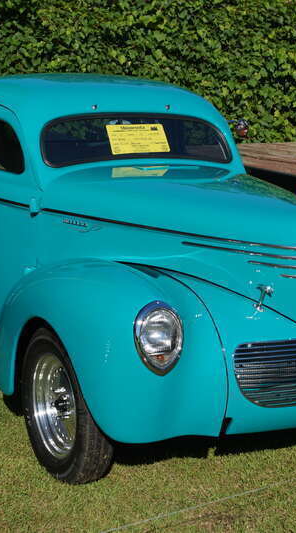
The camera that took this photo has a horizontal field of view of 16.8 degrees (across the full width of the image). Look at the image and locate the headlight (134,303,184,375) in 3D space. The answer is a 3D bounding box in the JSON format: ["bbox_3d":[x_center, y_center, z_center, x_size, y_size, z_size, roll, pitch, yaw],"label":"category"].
[{"bbox_3d":[0.043,0.251,3.454,0.195,0.258,0.110,-5,11,-25],"label":"headlight"}]

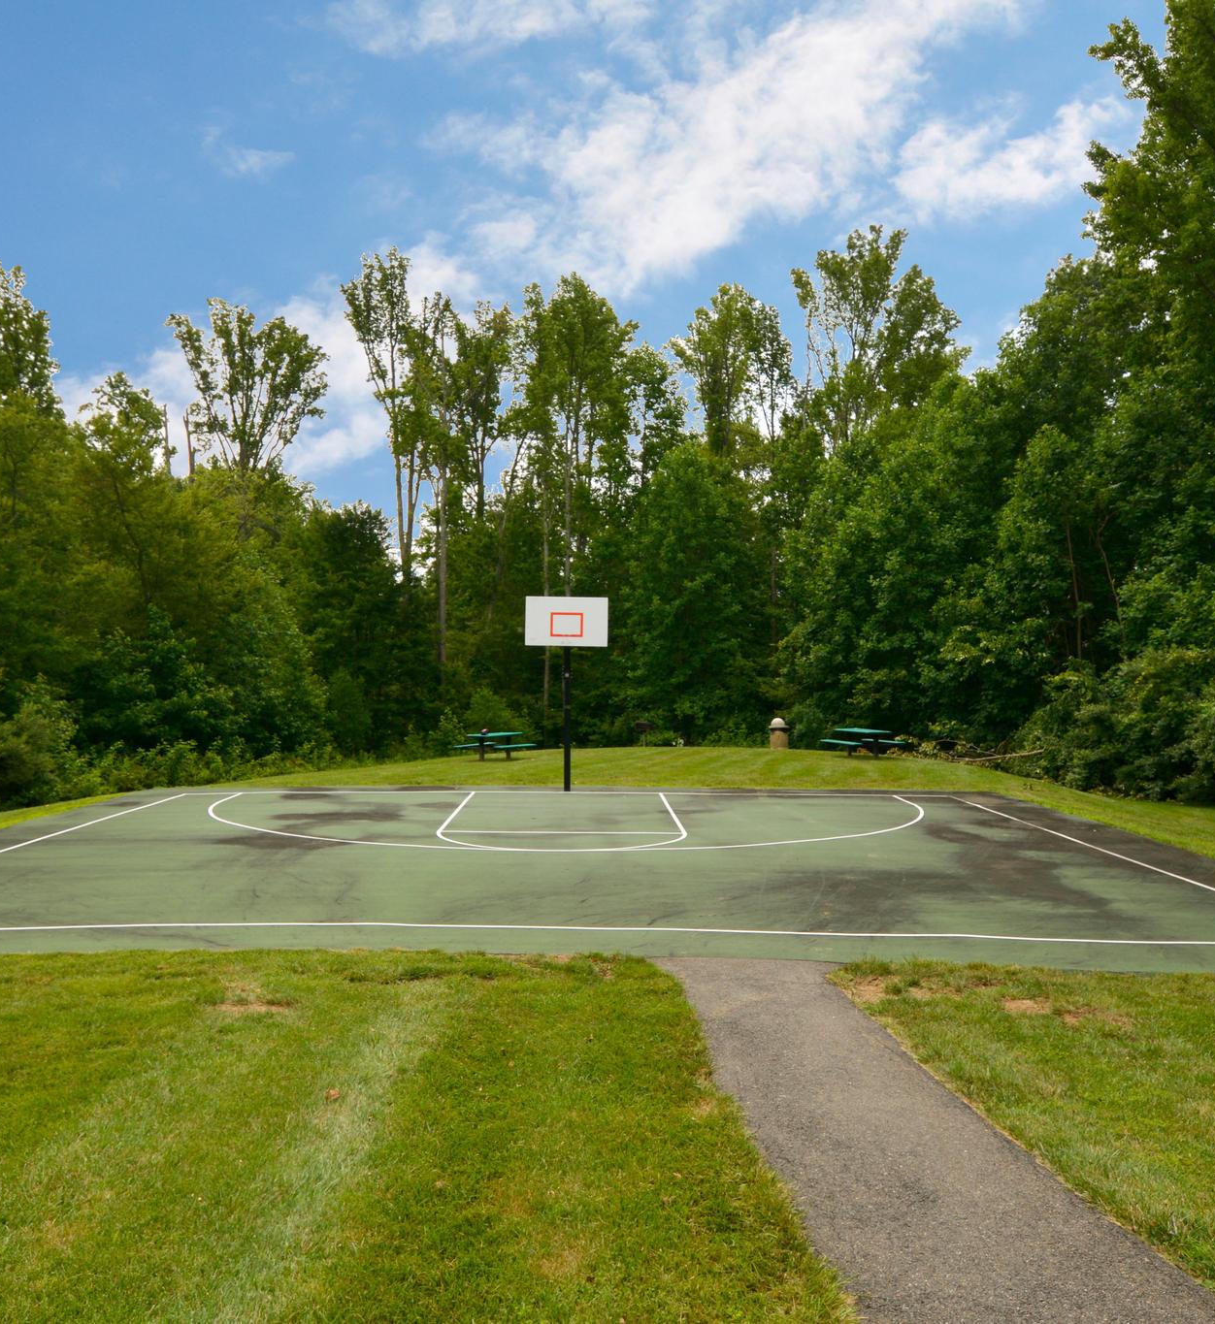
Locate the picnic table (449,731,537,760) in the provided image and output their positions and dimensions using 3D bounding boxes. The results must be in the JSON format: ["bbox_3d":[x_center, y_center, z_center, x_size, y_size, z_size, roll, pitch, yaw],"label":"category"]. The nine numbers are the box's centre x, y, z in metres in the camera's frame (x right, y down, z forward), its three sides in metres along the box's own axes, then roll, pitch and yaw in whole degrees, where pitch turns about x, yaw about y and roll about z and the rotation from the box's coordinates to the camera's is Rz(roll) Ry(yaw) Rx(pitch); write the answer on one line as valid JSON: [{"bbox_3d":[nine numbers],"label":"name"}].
[{"bbox_3d":[-3.320,2.520,29.350,1.690,0.770,1.830,0,-1,30],"label":"picnic table"}]

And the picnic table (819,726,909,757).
[{"bbox_3d":[7.400,2.400,28.900,1.670,0.770,1.830,0,0,-18],"label":"picnic table"}]

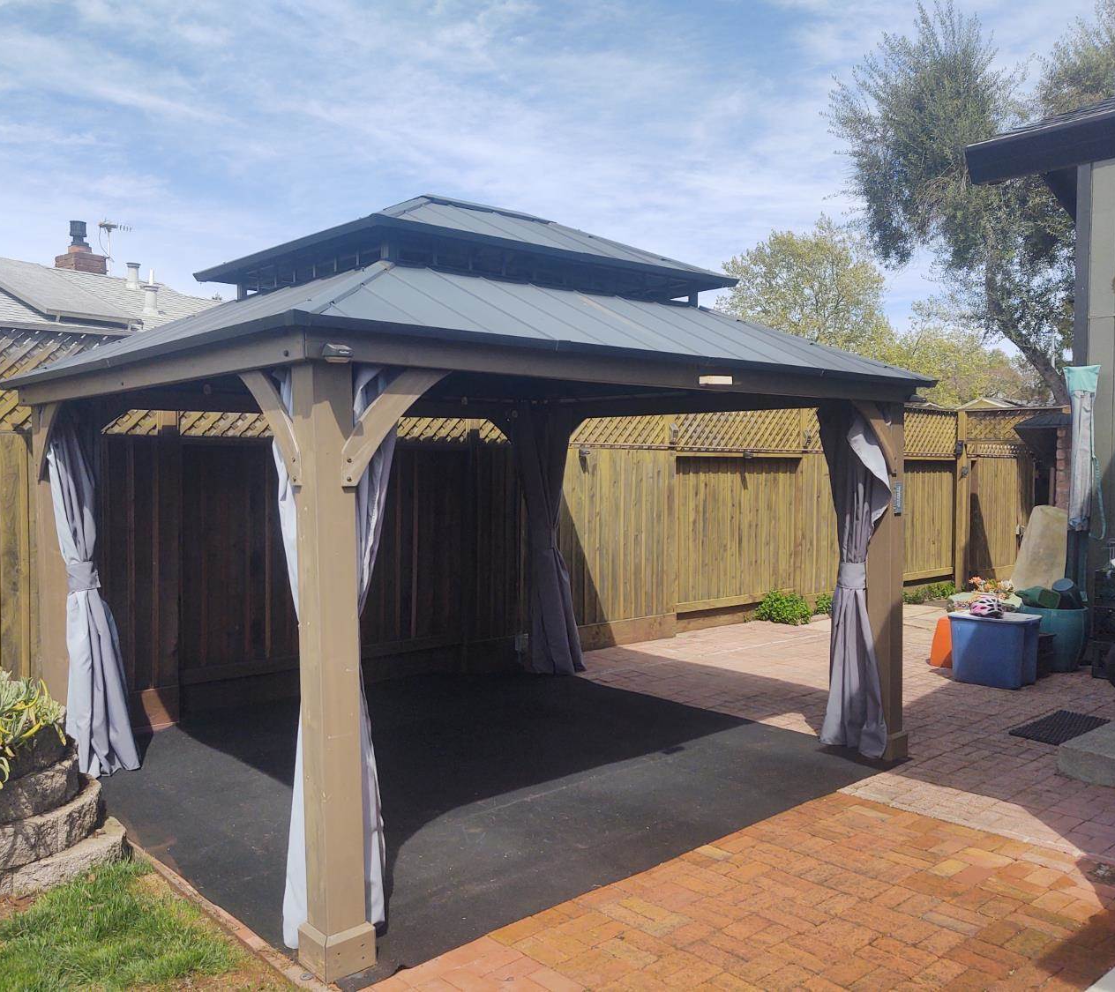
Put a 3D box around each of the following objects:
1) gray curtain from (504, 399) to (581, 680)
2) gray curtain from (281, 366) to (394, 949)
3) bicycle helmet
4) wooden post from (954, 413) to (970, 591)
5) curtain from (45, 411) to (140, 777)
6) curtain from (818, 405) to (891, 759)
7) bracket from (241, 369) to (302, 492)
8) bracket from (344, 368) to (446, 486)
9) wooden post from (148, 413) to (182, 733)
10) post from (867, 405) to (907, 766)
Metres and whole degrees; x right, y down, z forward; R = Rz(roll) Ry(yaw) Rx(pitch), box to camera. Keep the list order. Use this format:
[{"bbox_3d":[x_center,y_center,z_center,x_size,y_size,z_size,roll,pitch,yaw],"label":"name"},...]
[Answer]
[{"bbox_3d":[-0.099,0.325,7.685,0.340,1.930,0.340,-3,3,-42],"label":"gray curtain"},{"bbox_3d":[-0.771,0.558,3.602,0.280,1.950,0.260,-3,3,-42],"label":"gray curtain"},{"bbox_3d":[3.178,0.823,7.645,0.190,0.150,0.250,-2,2,-20],"label":"bicycle helmet"},{"bbox_3d":[5.281,0.004,13.441,0.140,2.320,0.140,-3,3,-42],"label":"wooden post"},{"bbox_3d":[-2.475,0.493,5.518,0.340,1.930,0.310,-3,3,-42],"label":"curtain"},{"bbox_3d":[1.643,0.453,5.784,0.250,1.980,0.360,-3,3,-42],"label":"curtain"},{"bbox_3d":[-0.952,-0.235,3.467,0.037,0.392,0.430,-3,3,-42],"label":"bracket"},{"bbox_3d":[-0.543,-0.243,3.475,0.440,0.392,0.037,-3,3,-42],"label":"bracket"},{"bbox_3d":[-2.464,0.393,6.534,0.130,2.150,0.120,-3,3,-42],"label":"wooden post"},{"bbox_3d":[1.817,0.457,5.739,0.182,1.995,0.182,-3,3,-42],"label":"post"}]

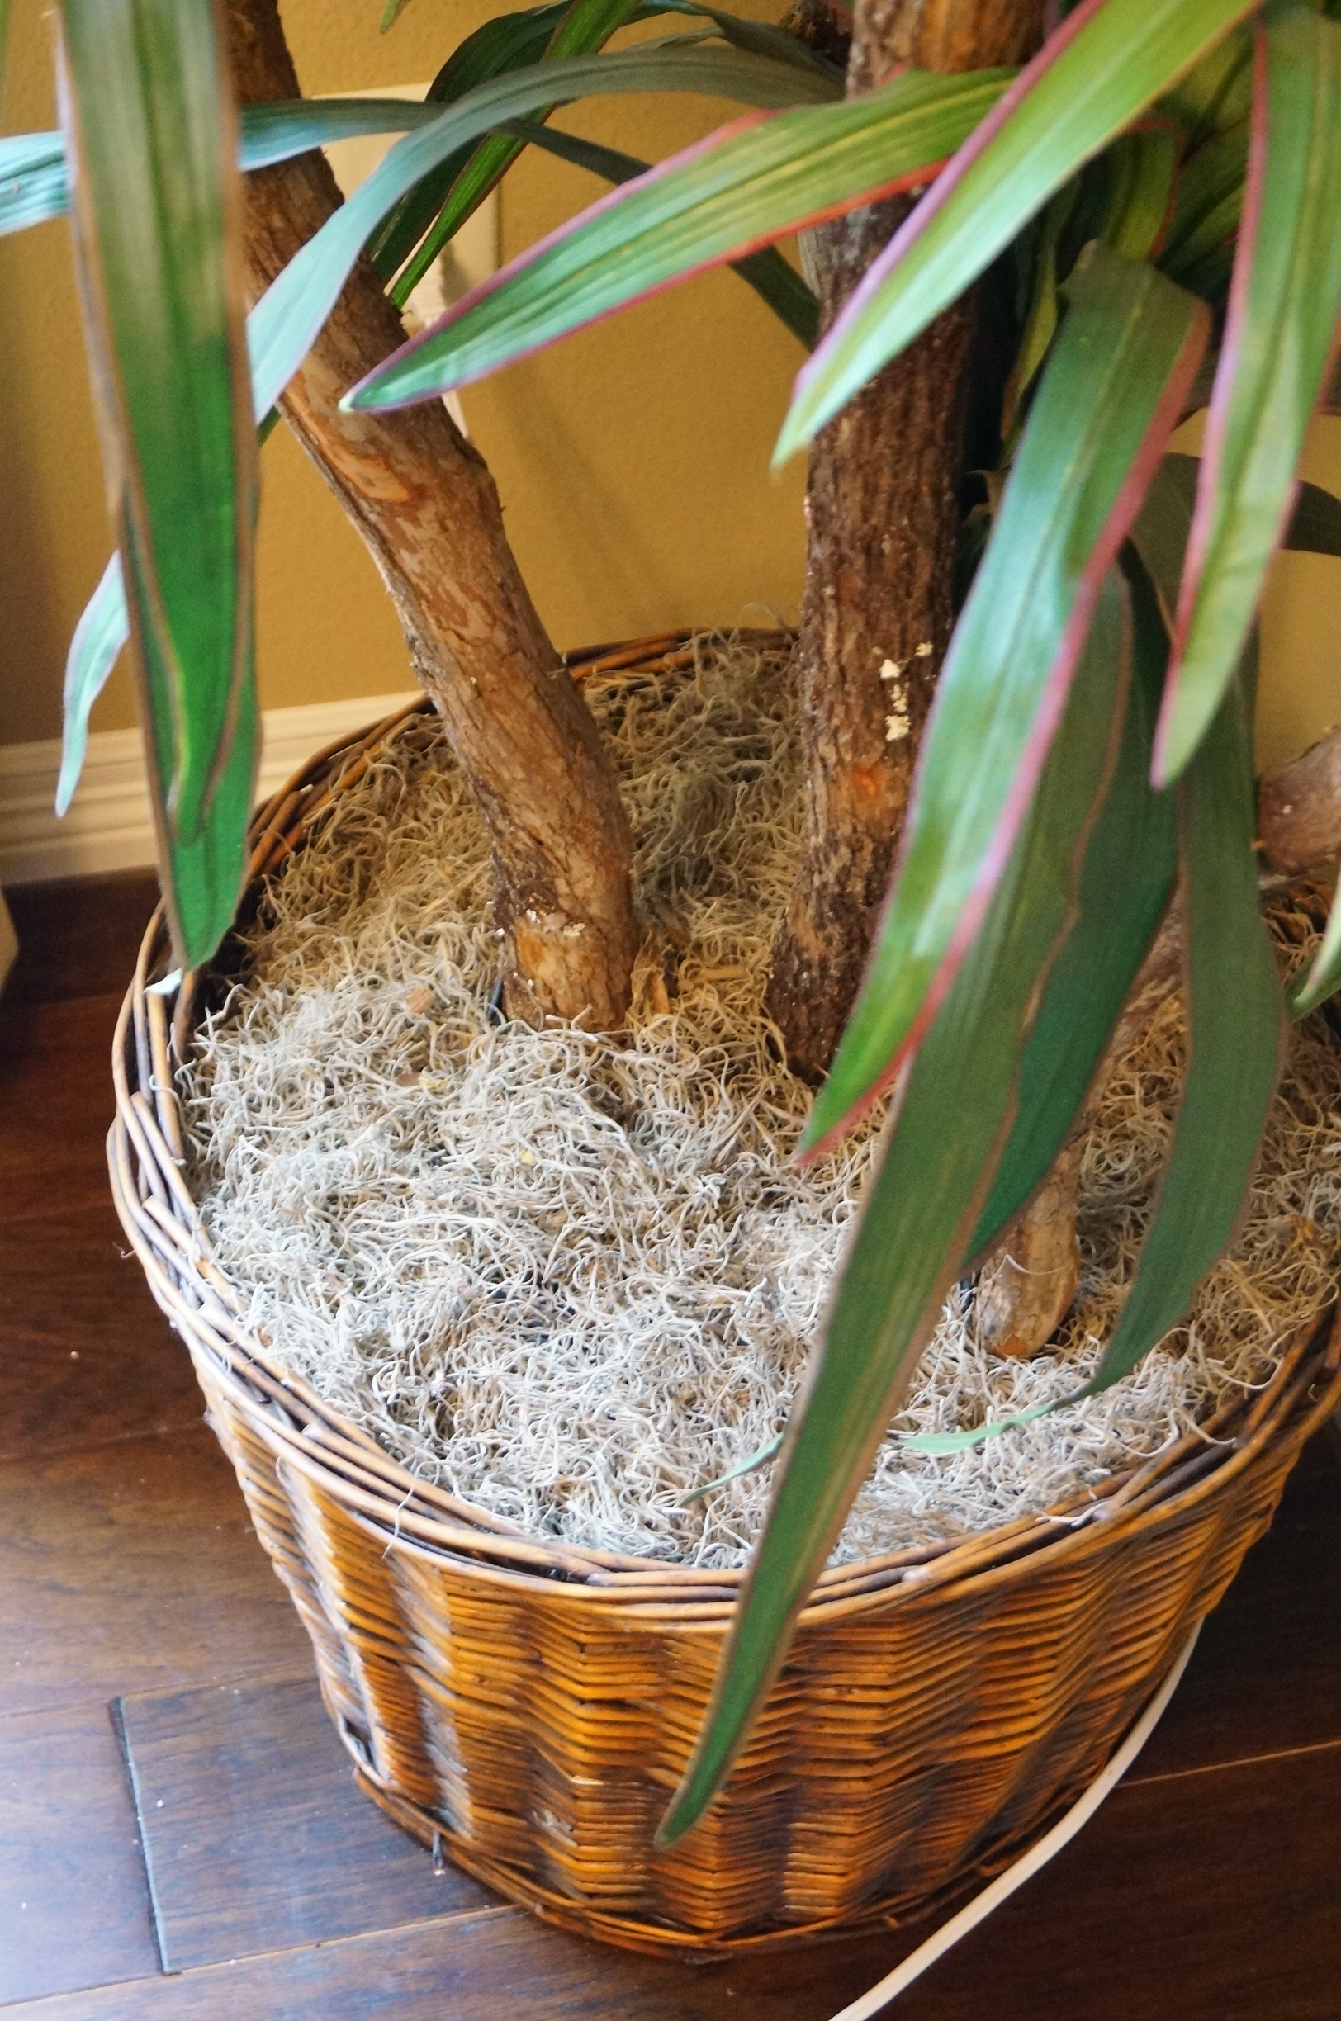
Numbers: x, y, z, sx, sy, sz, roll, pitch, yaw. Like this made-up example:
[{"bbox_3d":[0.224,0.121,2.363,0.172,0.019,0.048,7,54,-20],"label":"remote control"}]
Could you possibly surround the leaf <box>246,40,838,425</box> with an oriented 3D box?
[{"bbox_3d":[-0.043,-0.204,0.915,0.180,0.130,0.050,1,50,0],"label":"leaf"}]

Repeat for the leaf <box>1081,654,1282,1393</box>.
[{"bbox_3d":[0.145,0.004,0.945,0.045,0.280,0.045,4,41,0],"label":"leaf"}]

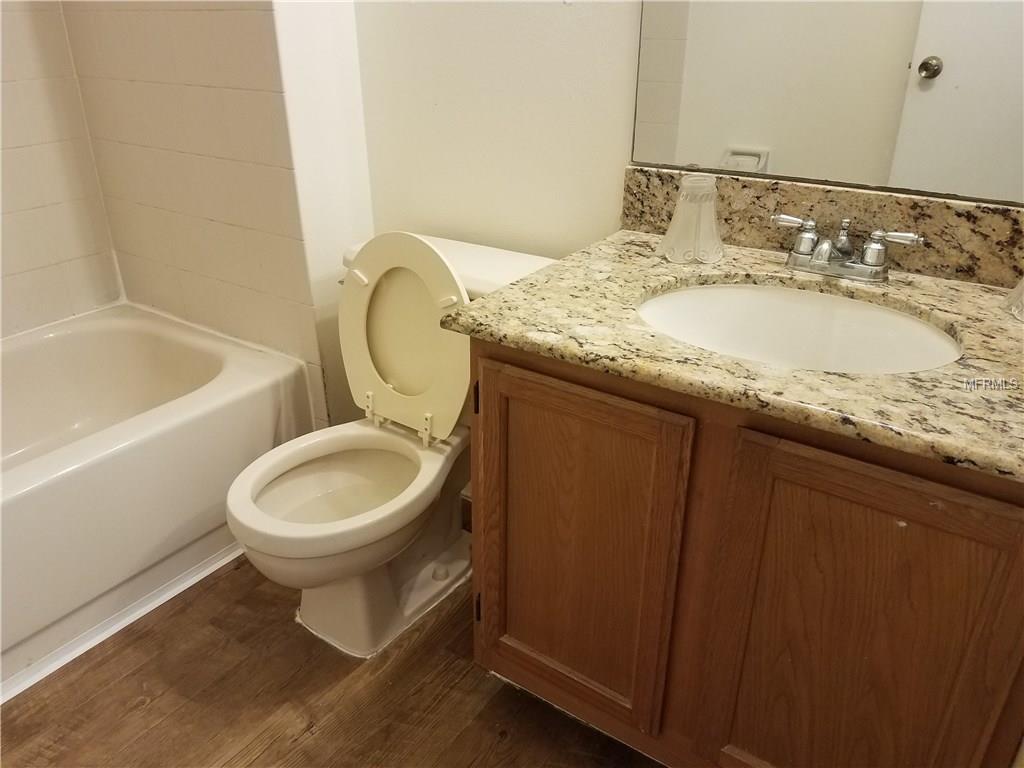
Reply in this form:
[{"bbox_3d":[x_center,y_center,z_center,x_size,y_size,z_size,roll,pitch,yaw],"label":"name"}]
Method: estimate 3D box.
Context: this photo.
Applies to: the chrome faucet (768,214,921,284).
[{"bbox_3d":[0.505,-0.208,1.199,0.235,0.082,0.130,16,30,30],"label":"chrome faucet"}]

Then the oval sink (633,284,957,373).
[{"bbox_3d":[0.384,-0.010,1.091,0.440,0.160,0.370,16,30,30],"label":"oval sink"}]

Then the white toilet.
[{"bbox_3d":[-0.230,0.111,1.503,0.500,0.768,0.723,16,30,30],"label":"white toilet"}]

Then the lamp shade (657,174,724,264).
[{"bbox_3d":[0.303,-0.281,1.296,0.110,0.130,0.110,0,25,0],"label":"lamp shade"}]

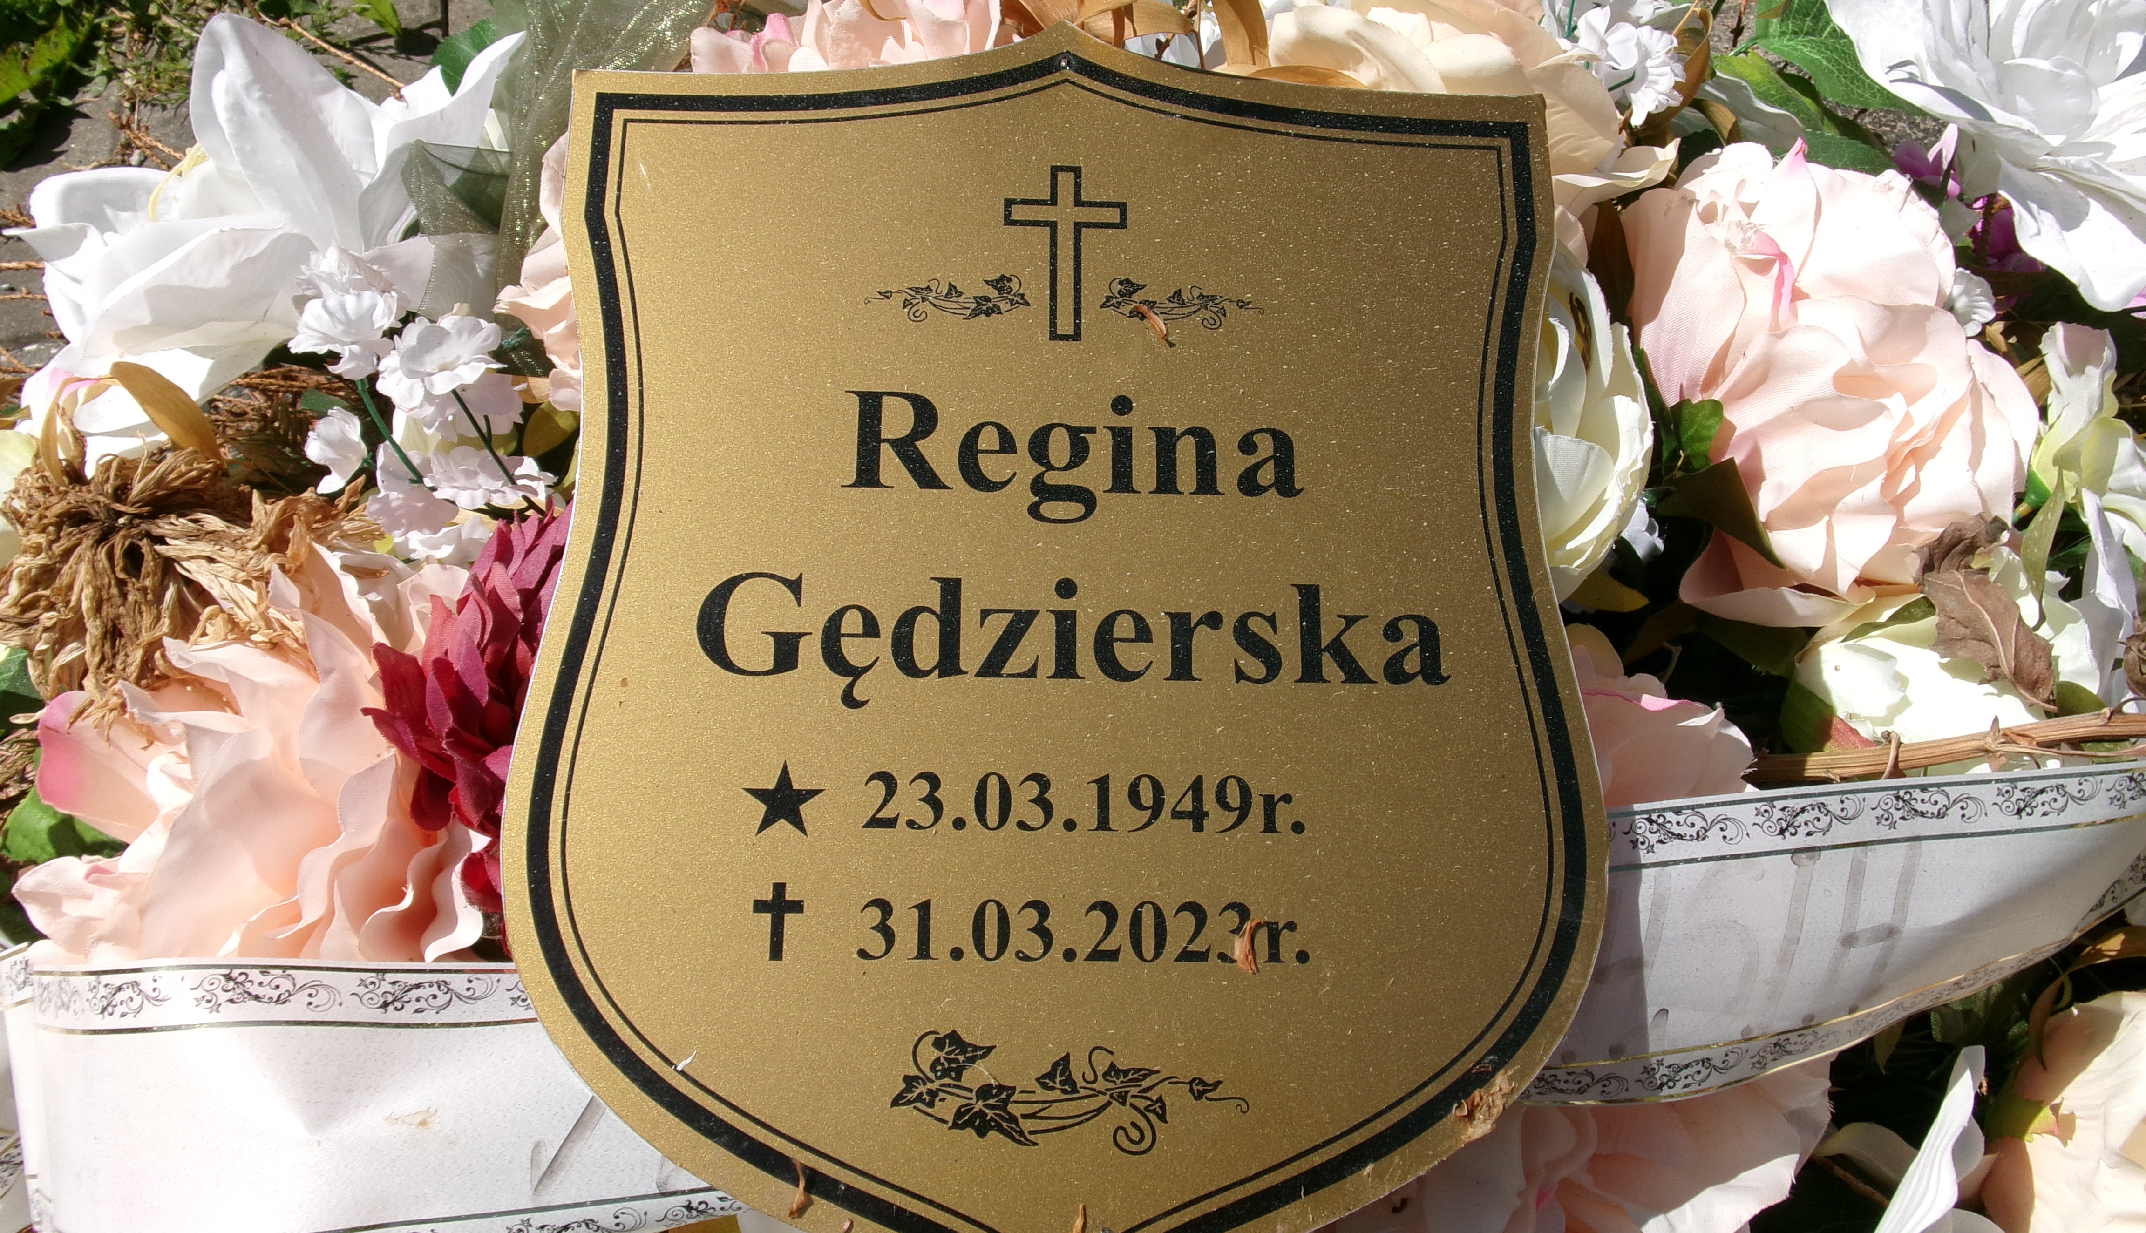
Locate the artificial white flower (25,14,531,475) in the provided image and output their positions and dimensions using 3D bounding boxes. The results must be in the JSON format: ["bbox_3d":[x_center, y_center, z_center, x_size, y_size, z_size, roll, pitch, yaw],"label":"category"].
[{"bbox_3d":[-0.219,-0.104,0.480,0.125,0.080,0.112,-3,52,4],"label":"artificial white flower"}]

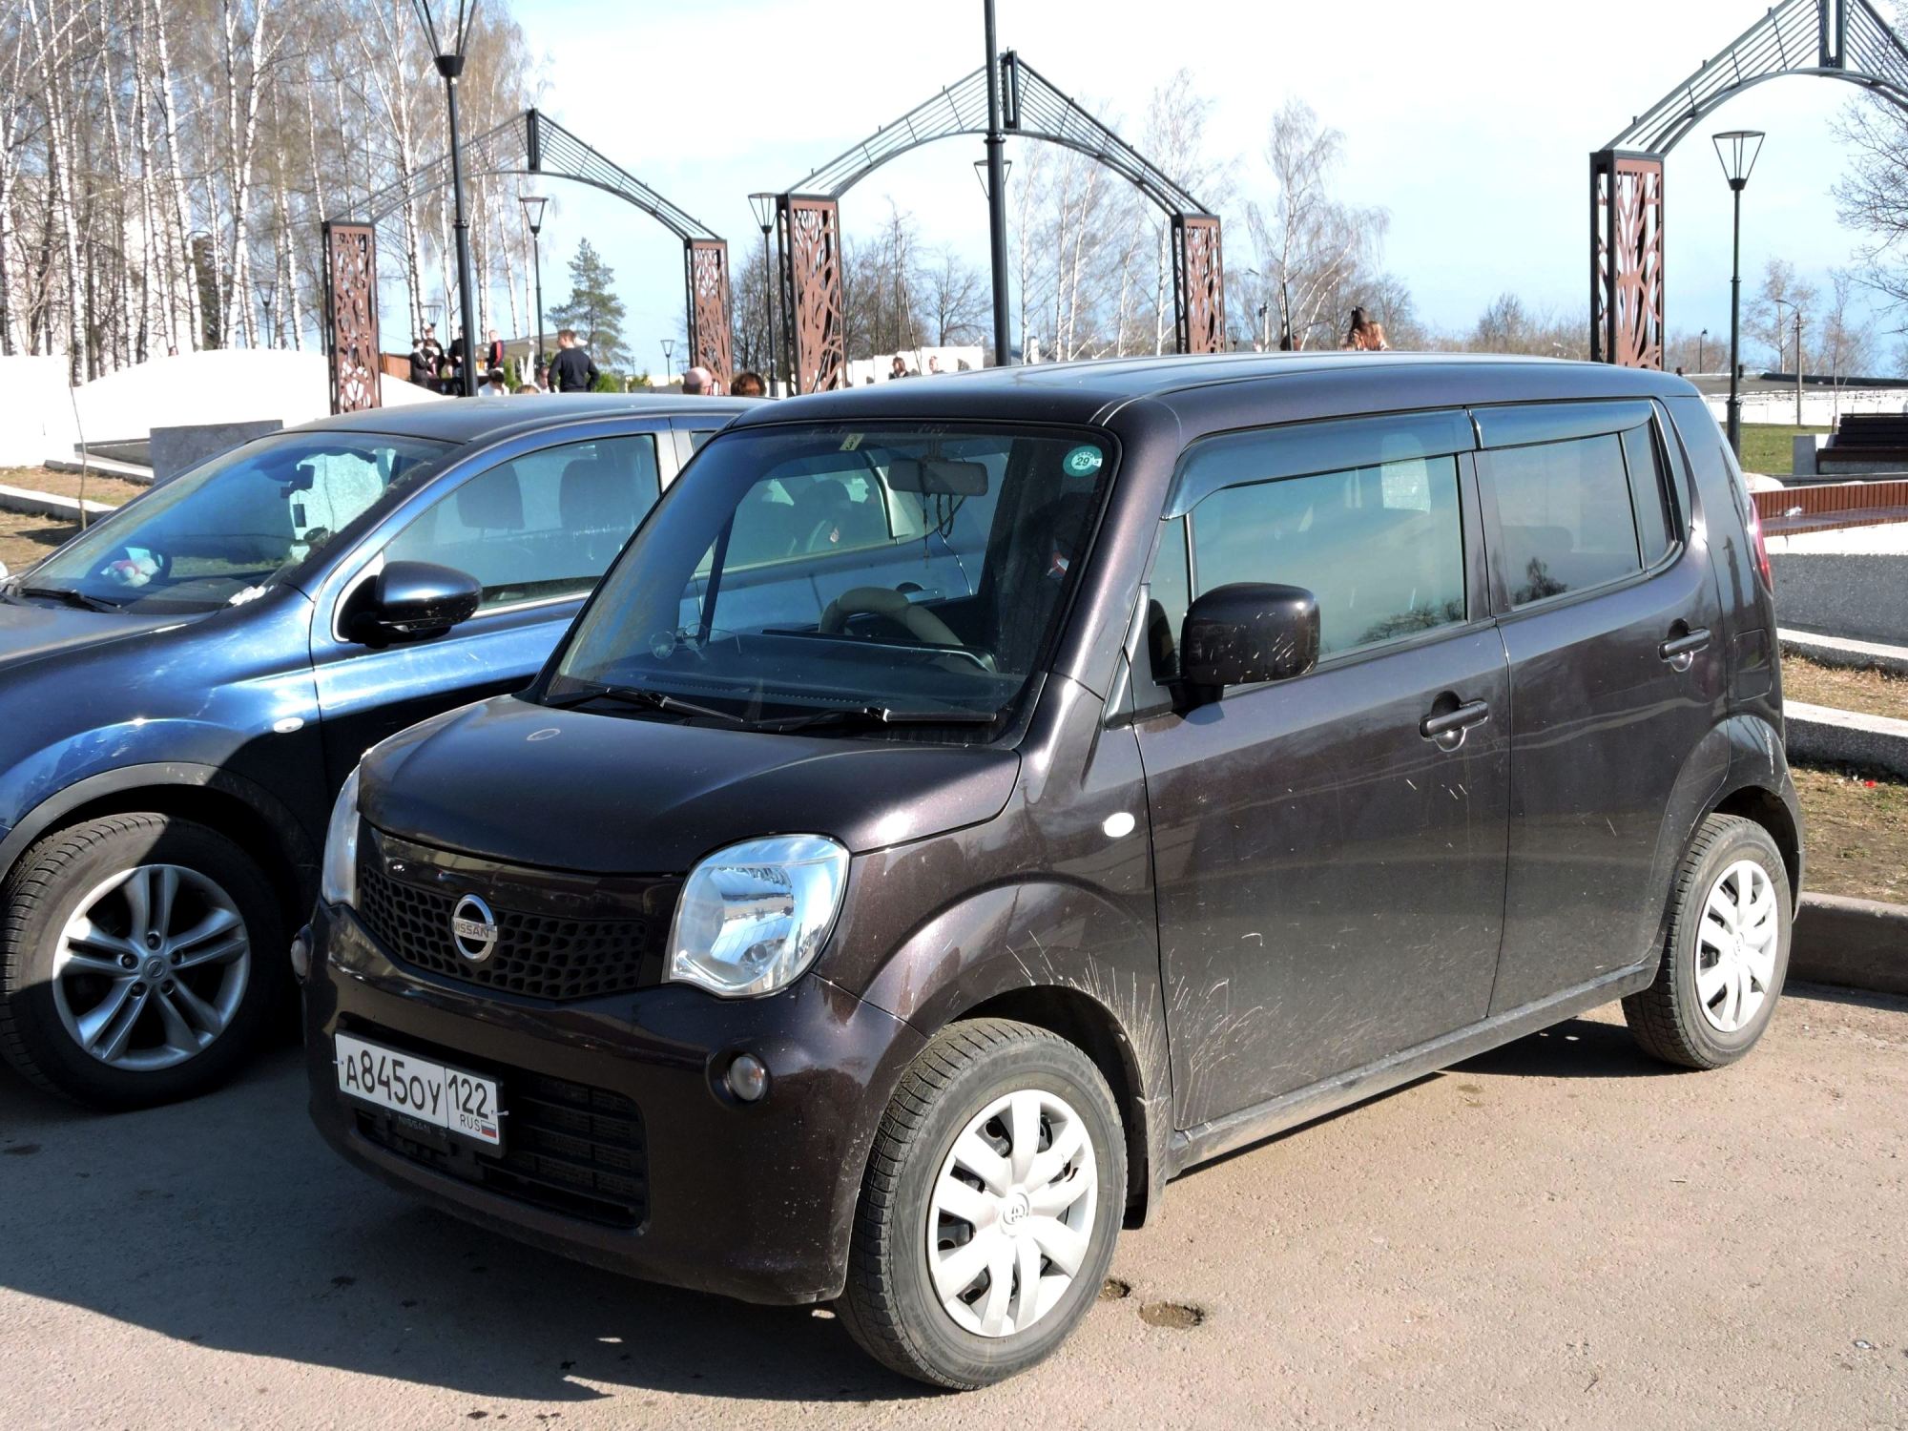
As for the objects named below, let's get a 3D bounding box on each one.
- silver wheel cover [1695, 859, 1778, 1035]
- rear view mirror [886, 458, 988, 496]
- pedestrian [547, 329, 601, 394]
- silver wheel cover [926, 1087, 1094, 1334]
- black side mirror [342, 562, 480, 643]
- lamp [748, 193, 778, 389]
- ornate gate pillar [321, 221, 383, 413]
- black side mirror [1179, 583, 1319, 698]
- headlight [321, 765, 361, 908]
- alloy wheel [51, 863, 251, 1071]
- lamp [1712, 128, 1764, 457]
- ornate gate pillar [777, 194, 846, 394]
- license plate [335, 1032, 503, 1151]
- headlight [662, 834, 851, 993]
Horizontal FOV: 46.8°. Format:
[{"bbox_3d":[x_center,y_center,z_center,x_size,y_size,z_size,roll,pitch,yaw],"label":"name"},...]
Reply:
[{"bbox_3d":[1.816,0.540,5.191,0.395,0.395,0.080,-9,10,-44],"label":"silver wheel cover"},{"bbox_3d":[-0.032,-0.464,4.300,0.225,0.068,0.038,2,8,29],"label":"rear view mirror"},{"bbox_3d":[-4.410,-3.606,25.608,0.560,1.750,0.340,-4,7,-17],"label":"pedestrian"},{"bbox_3d":[0.080,0.798,3.571,0.395,0.395,0.070,-9,10,-44],"label":"silver wheel cover"},{"bbox_3d":[-1.305,-0.268,5.291,0.240,0.195,0.220,4,9,44],"label":"black side mirror"},{"bbox_3d":[-2.325,-4.692,28.240,0.440,3.900,0.440,5,10,44],"label":"lamp"},{"bbox_3d":[-7.192,-4.451,26.659,0.570,2.960,0.200,-7,8,-41],"label":"ornate gate pillar"},{"bbox_3d":[0.479,-0.124,3.571,0.130,0.185,0.220,-8,9,-44],"label":"black side mirror"},{"bbox_3d":[-1.077,0.220,4.029,0.220,0.250,0.240,-8,9,-44],"label":"headlight"},{"bbox_3d":[-1.841,0.562,4.994,0.180,0.465,0.465,4,9,44],"label":"alloy wheel"},{"bbox_3d":[9.861,-4.993,27.747,0.660,4.600,0.660,-2,6,0],"label":"lamp"},{"bbox_3d":[-1.607,-4.204,25.209,0.660,3.400,0.320,-9,10,-43],"label":"ornate gate pillar"},{"bbox_3d":[-0.908,0.637,3.740,0.015,0.112,0.520,-9,10,-43],"label":"license plate"},{"bbox_3d":[-0.290,0.301,3.326,0.235,0.230,0.215,4,9,38],"label":"headlight"}]

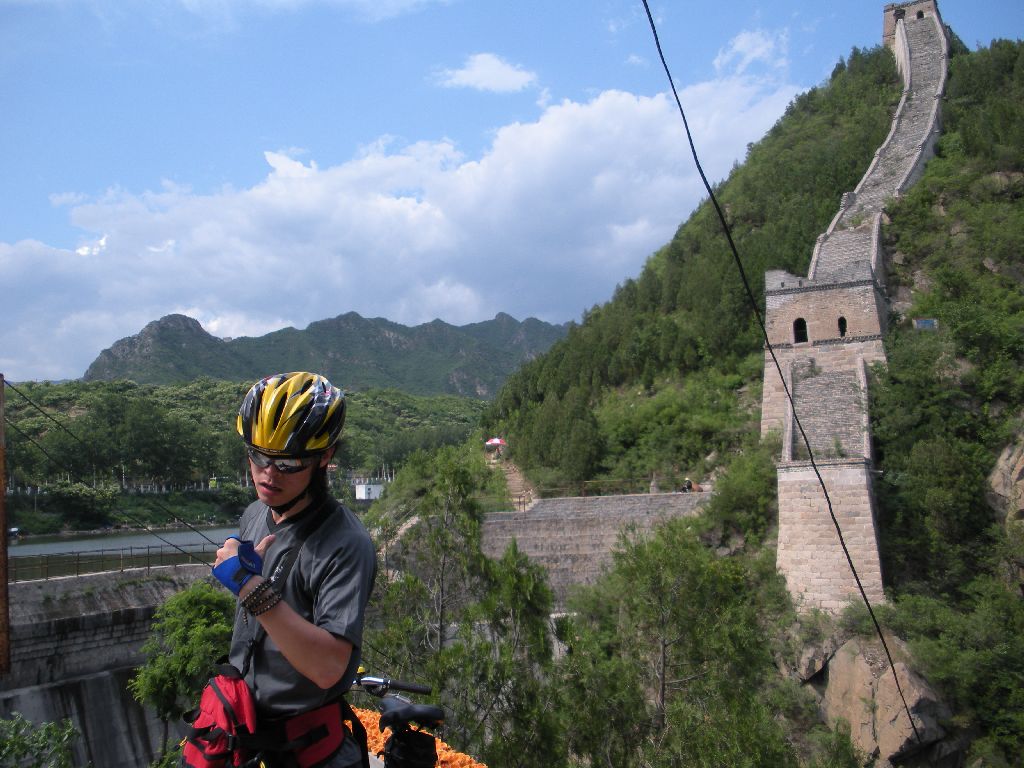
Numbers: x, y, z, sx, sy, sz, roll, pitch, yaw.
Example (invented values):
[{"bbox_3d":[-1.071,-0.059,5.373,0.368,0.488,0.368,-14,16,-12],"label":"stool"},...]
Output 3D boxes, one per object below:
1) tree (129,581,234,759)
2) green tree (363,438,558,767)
[{"bbox_3d":[-4.230,3.950,14.000,1.650,2.700,1.600,0,-4,0],"label":"tree"},{"bbox_3d":[-1.020,4.700,22.000,4.000,7.000,3.800,0,-4,0],"label":"green tree"}]

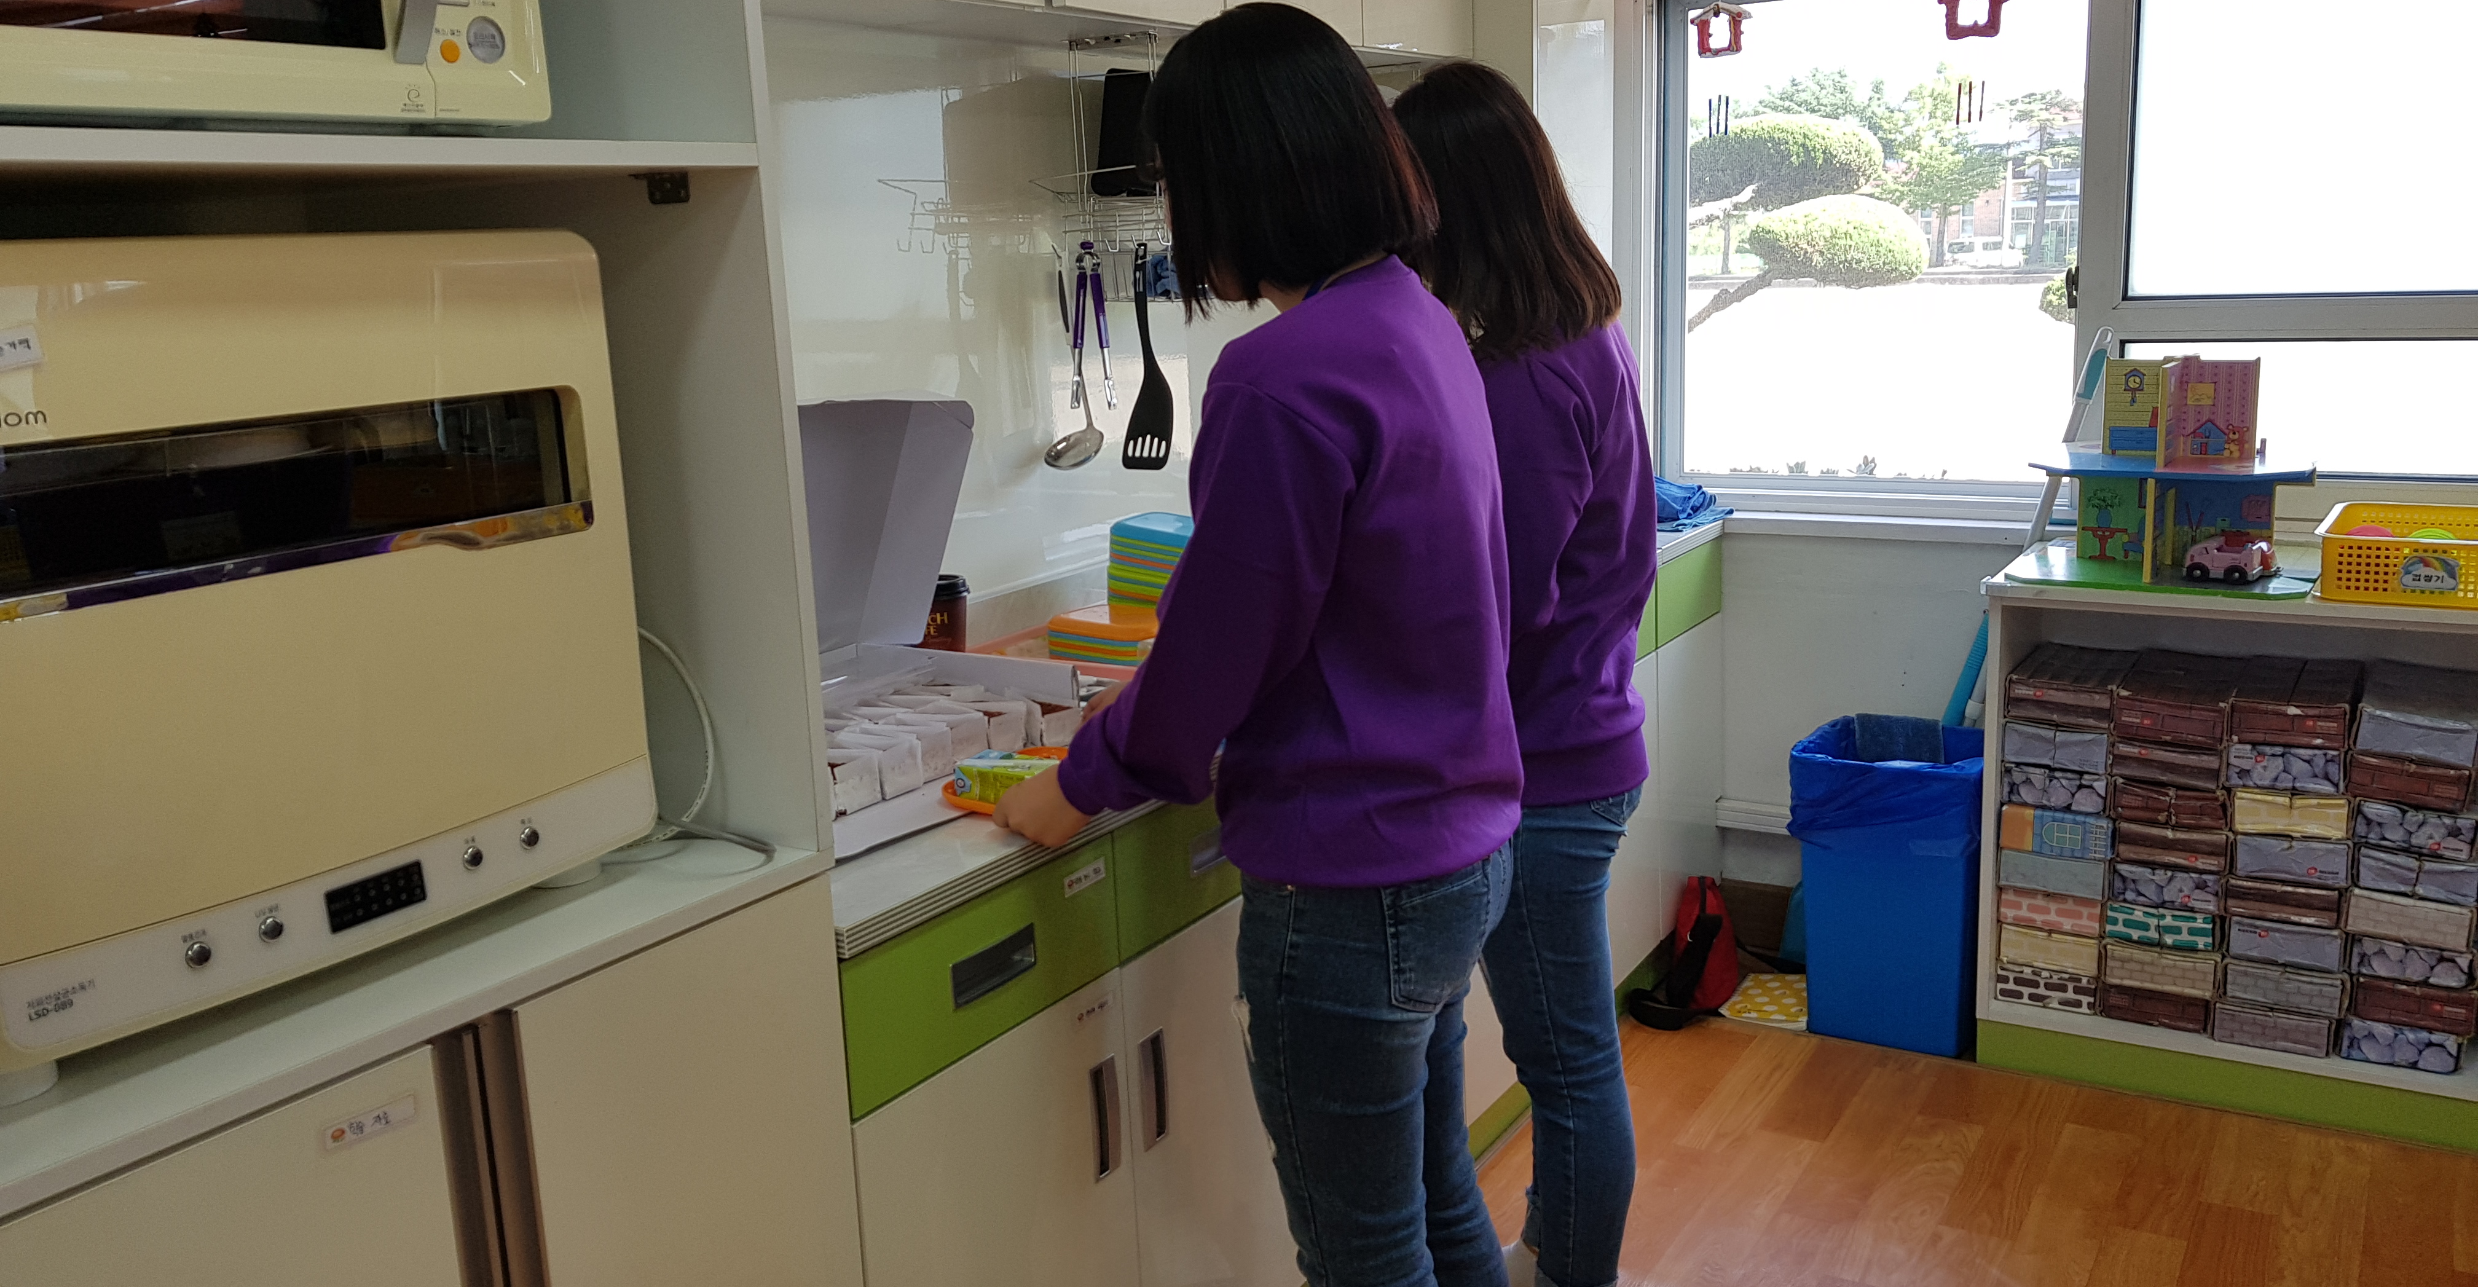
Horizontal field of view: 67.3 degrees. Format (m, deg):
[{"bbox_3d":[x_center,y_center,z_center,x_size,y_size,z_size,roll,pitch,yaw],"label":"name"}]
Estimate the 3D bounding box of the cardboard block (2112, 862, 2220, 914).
[{"bbox_3d":[1.511,0.349,2.995,0.151,0.064,0.295,5,14,32],"label":"cardboard block"}]

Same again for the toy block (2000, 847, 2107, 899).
[{"bbox_3d":[1.413,0.351,3.189,0.158,0.069,0.290,5,14,31],"label":"toy block"}]

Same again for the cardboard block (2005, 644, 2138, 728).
[{"bbox_3d":[1.365,0.065,3.035,0.152,0.066,0.300,5,14,32],"label":"cardboard block"}]

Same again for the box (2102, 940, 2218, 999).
[{"bbox_3d":[1.515,0.479,3.024,0.157,0.067,0.295,5,14,32],"label":"box"}]

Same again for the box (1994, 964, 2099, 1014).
[{"bbox_3d":[1.387,0.529,3.134,0.152,0.066,0.300,5,14,32],"label":"box"}]

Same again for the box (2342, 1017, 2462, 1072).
[{"bbox_3d":[1.799,0.567,2.877,0.152,0.066,0.300,5,14,32],"label":"box"}]

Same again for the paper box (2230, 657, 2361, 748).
[{"bbox_3d":[1.674,0.093,2.959,0.157,0.071,0.300,5,14,31],"label":"paper box"}]

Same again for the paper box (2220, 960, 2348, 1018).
[{"bbox_3d":[1.660,0.491,2.933,0.152,0.066,0.300,5,14,32],"label":"paper box"}]

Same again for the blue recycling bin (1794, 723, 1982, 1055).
[{"bbox_3d":[1.140,0.413,3.223,0.290,0.505,0.290,5,14,32],"label":"blue recycling bin"}]

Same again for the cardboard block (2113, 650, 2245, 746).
[{"bbox_3d":[1.517,0.091,3.007,0.152,0.070,0.300,5,14,29],"label":"cardboard block"}]

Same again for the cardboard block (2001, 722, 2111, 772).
[{"bbox_3d":[1.378,0.136,3.099,0.152,0.068,0.300,5,14,29],"label":"cardboard block"}]

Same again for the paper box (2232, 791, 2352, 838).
[{"bbox_3d":[1.639,0.227,2.883,0.150,0.065,0.295,5,14,32],"label":"paper box"}]

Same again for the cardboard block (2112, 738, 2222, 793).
[{"bbox_3d":[1.493,0.159,2.961,0.153,0.063,0.295,5,14,32],"label":"cardboard block"}]

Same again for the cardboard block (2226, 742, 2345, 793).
[{"bbox_3d":[1.629,0.156,2.879,0.152,0.066,0.300,5,14,32],"label":"cardboard block"}]

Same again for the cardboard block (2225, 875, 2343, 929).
[{"bbox_3d":[1.645,0.360,2.911,0.151,0.064,0.295,5,14,32],"label":"cardboard block"}]

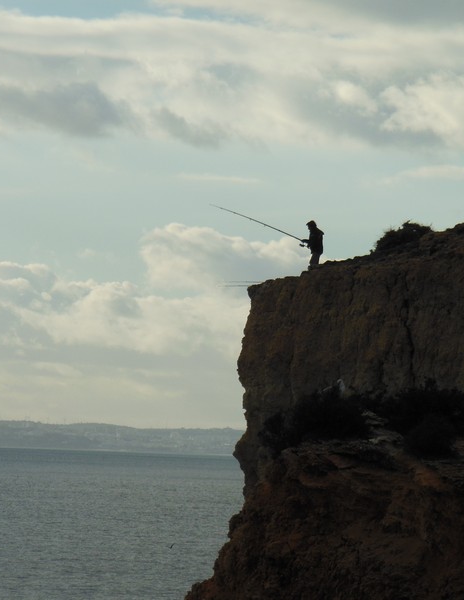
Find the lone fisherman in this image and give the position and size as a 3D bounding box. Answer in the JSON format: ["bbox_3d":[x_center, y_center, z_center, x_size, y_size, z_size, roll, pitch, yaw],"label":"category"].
[{"bbox_3d":[2.469,-1.575,175.000,0.640,1.690,0.550,2,-2,0],"label":"lone fisherman"}]

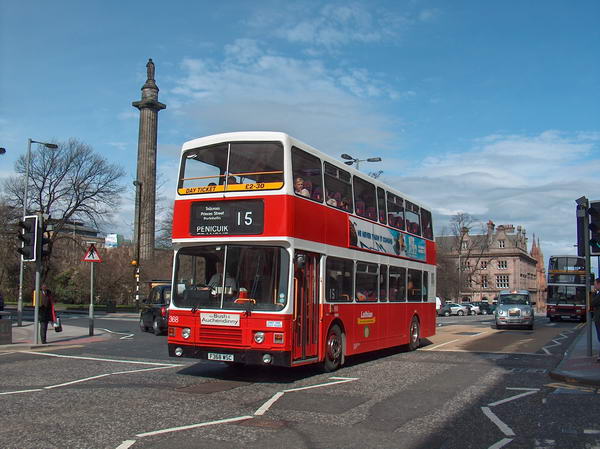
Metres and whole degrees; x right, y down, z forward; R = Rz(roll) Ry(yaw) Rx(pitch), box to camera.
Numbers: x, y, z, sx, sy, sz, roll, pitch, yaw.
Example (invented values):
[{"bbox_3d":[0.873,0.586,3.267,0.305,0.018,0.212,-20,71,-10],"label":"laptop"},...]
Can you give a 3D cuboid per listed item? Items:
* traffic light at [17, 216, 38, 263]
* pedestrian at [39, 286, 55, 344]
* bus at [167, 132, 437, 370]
[{"bbox_3d":[-7.004,0.360,16.500,0.500,1.170,0.380,-3,-6,30],"label":"traffic light"},{"bbox_3d":[-7.168,2.535,18.191,0.500,1.690,0.380,-1,-7,20],"label":"pedestrian"},{"bbox_3d":[0.882,1.002,15.740,2.500,4.320,10.250,-2,-7,25],"label":"bus"}]

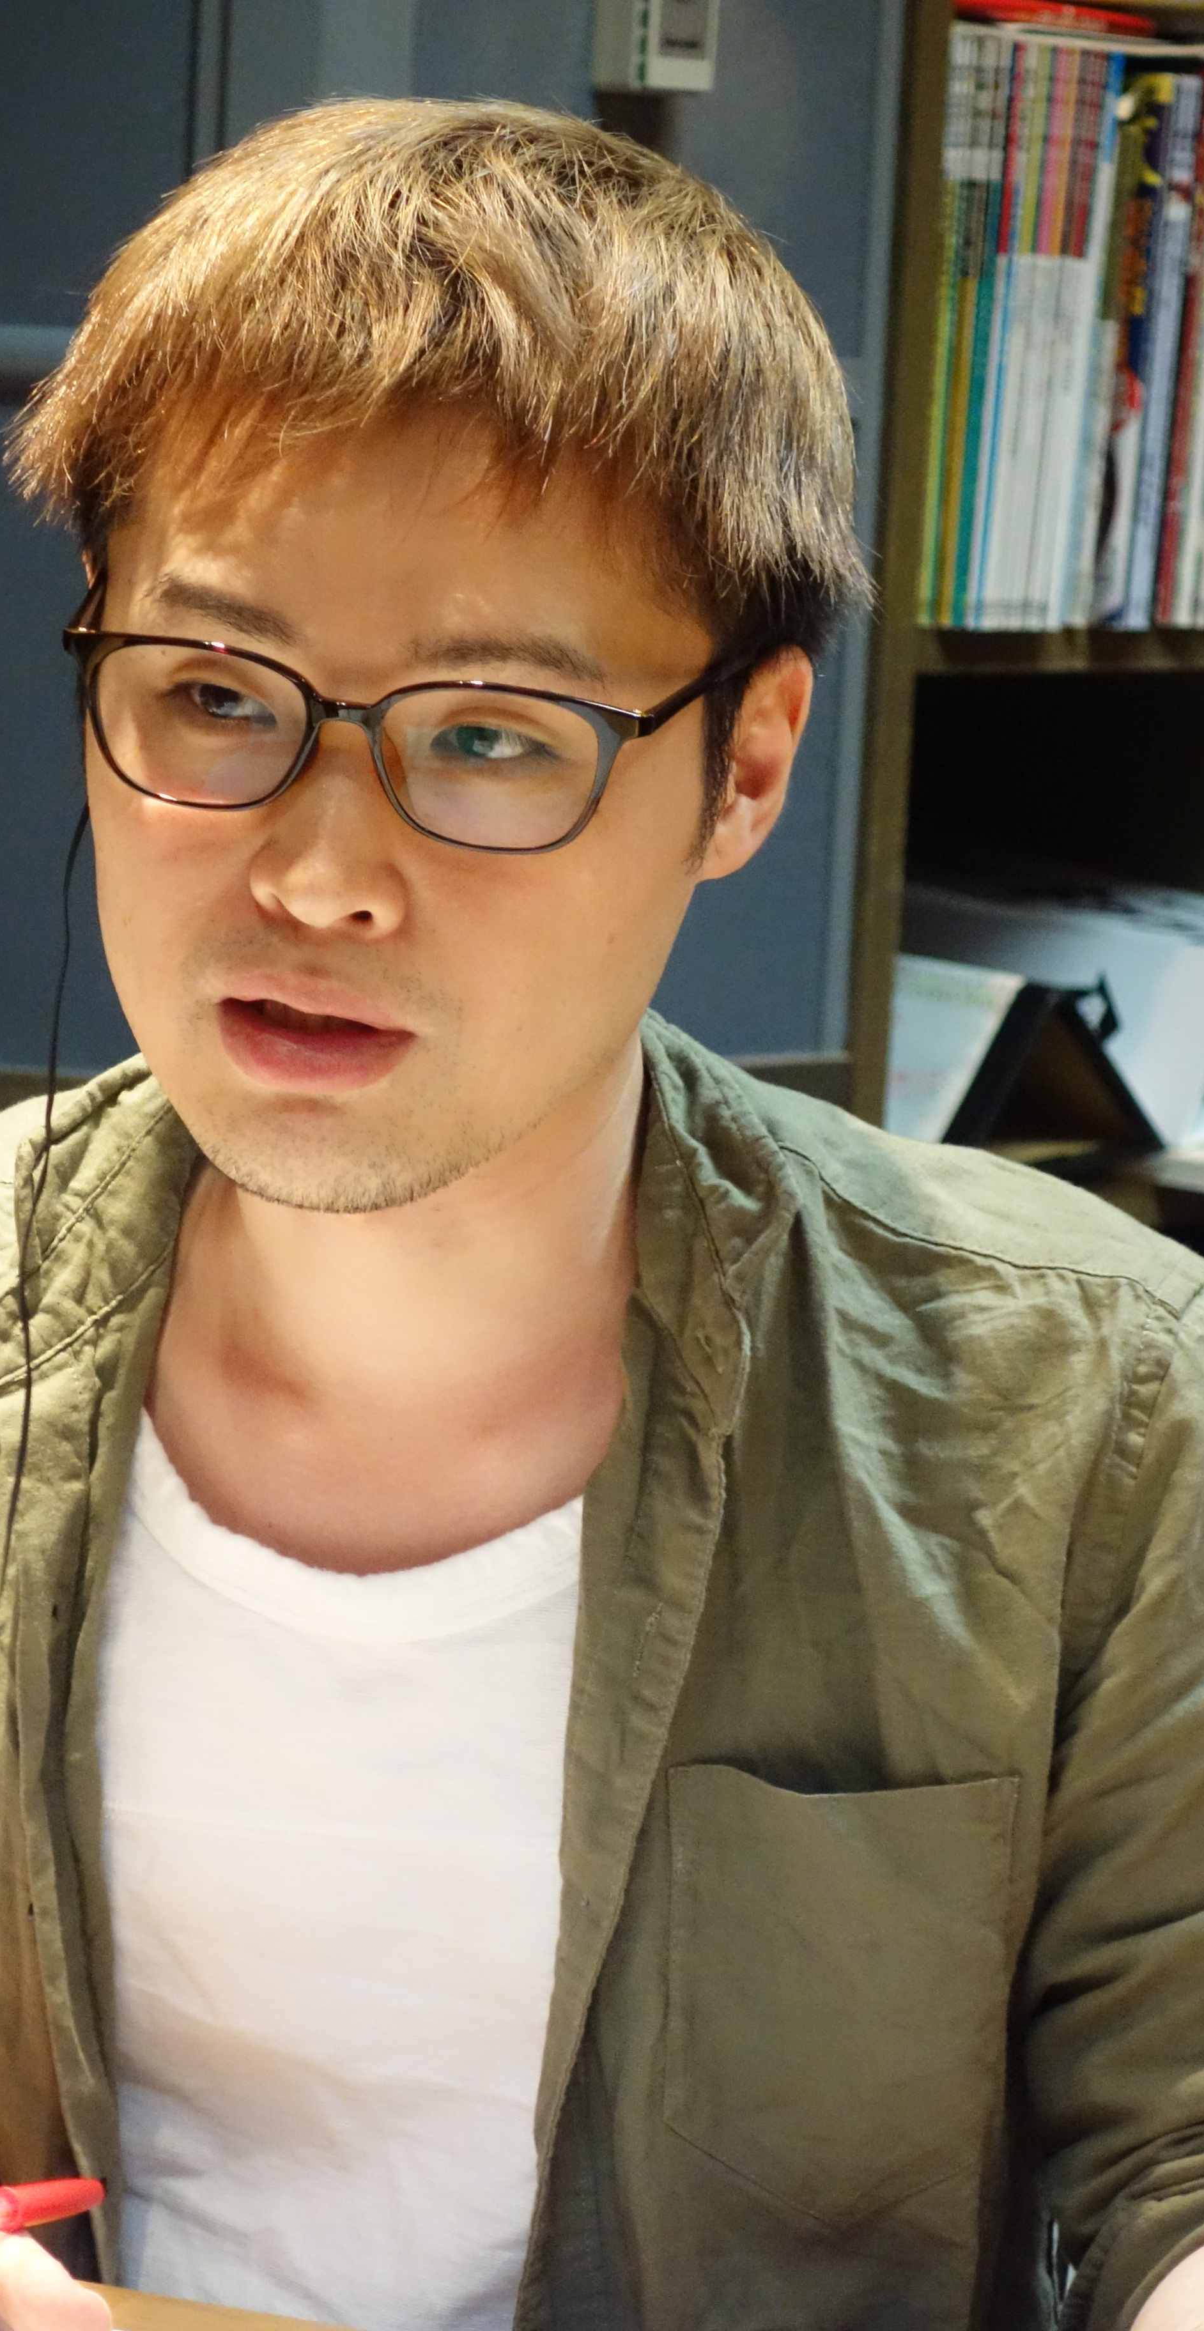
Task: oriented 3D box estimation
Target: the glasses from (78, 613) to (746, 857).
[{"bbox_3d":[-0.041,-0.114,1.695,0.146,0.044,0.144,9,19,13],"label":"glasses"}]

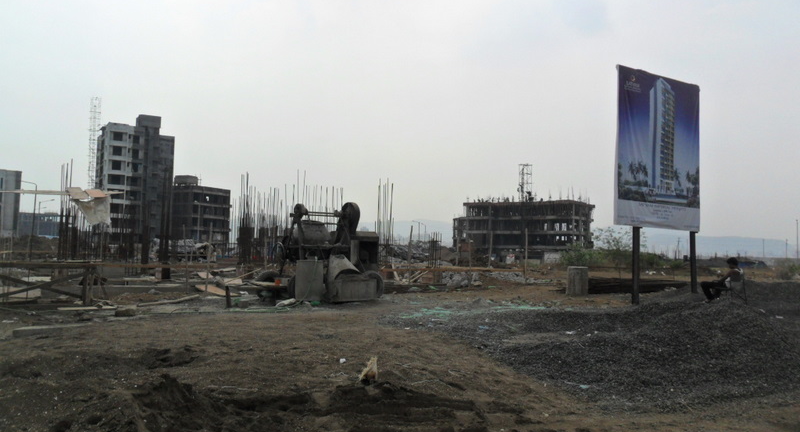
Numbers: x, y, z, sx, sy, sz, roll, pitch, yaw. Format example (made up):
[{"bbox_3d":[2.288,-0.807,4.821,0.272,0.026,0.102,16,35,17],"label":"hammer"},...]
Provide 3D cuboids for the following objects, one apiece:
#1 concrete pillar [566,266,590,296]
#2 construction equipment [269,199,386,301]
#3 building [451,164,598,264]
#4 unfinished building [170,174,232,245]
[{"bbox_3d":[6.286,2.320,22.100,0.740,1.050,0.720,1,-3,16],"label":"concrete pillar"},{"bbox_3d":[-2.126,1.070,18.300,3.100,2.800,2.200,2,-3,-12],"label":"construction equipment"},{"bbox_3d":[27.223,-0.126,135.726,26.500,19.500,14.000,0,-4,34],"label":"building"},{"bbox_3d":[-50.798,-1.042,157.941,10.500,16.800,11.000,0,-4,34],"label":"unfinished building"}]

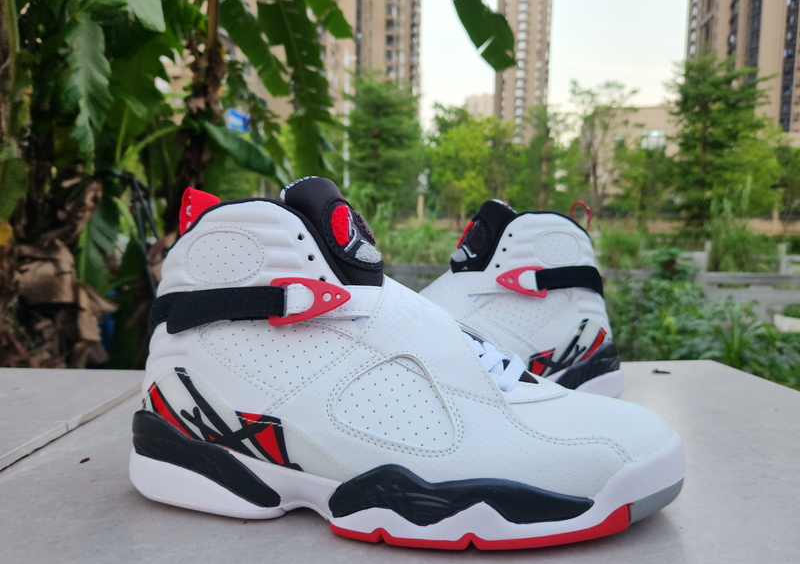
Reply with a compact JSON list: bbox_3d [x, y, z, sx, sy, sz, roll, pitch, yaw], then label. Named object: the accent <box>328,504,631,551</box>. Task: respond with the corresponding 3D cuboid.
[{"bbox_3d":[0.037,0.112,0.251,0.144,0.017,0.025,1,4,2],"label":"accent"}]

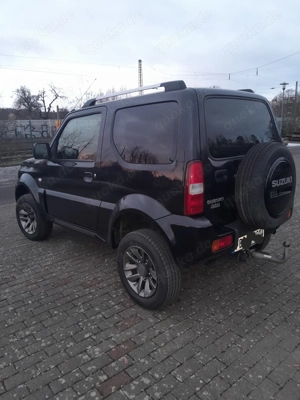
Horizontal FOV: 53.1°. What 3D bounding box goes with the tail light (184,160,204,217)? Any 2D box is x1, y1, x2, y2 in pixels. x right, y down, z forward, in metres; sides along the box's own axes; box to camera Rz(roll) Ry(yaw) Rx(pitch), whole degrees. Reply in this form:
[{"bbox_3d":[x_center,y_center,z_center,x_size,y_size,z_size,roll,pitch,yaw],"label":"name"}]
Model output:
[{"bbox_3d":[0.294,-0.082,2.004,0.165,0.365,0.095,-14,17,-41],"label":"tail light"}]

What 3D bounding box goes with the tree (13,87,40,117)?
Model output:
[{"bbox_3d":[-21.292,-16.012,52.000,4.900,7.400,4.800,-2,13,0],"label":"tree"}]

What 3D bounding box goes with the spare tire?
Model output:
[{"bbox_3d":[0.903,-0.109,2.354,0.670,0.670,0.220,-14,17,-41],"label":"spare tire"}]

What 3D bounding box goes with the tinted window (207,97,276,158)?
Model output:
[{"bbox_3d":[0.748,-0.565,2.357,1.030,0.430,0.060,-14,11,-41],"label":"tinted window"}]

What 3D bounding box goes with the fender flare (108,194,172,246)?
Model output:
[{"bbox_3d":[-0.085,0.201,2.296,0.110,0.510,0.780,-14,17,-41],"label":"fender flare"}]

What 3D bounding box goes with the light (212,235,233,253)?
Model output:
[{"bbox_3d":[0.486,0.296,2.069,0.230,0.090,0.060,-14,17,-41],"label":"light"}]

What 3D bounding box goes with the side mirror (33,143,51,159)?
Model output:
[{"bbox_3d":[-1.157,-0.519,3.188,0.200,0.170,0.120,-14,17,-41],"label":"side mirror"}]

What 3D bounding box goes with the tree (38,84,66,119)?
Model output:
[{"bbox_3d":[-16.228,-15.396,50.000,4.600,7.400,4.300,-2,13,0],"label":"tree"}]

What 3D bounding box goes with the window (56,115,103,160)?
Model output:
[{"bbox_3d":[-0.710,-0.607,2.934,0.060,0.430,0.810,1,7,-44],"label":"window"}]

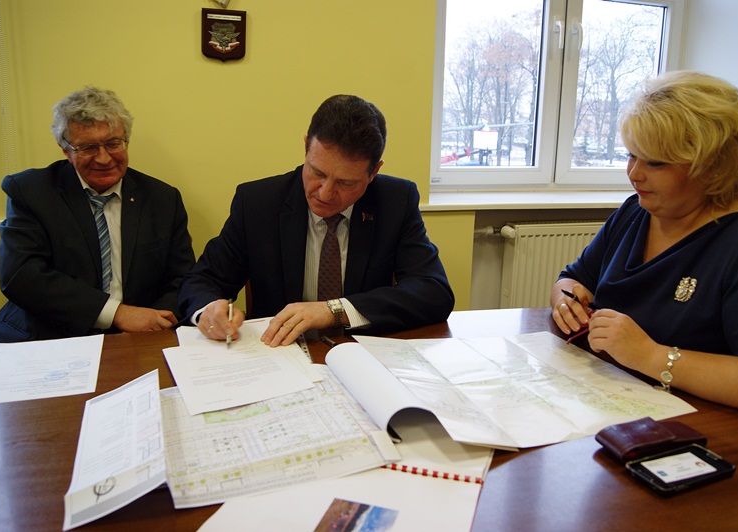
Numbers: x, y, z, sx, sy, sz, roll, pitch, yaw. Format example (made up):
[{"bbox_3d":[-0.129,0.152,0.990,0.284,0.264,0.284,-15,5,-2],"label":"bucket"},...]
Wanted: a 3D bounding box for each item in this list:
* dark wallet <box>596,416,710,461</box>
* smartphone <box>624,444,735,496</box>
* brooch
[{"bbox_3d":[0.405,0.250,0.864,0.141,0.026,0.060,-3,13,-20],"label":"dark wallet"},{"bbox_3d":[0.414,0.271,0.798,0.131,0.013,0.065,-5,13,-26],"label":"smartphone"},{"bbox_3d":[0.581,0.043,1.101,0.013,0.049,0.038,-2,25,-47],"label":"brooch"}]

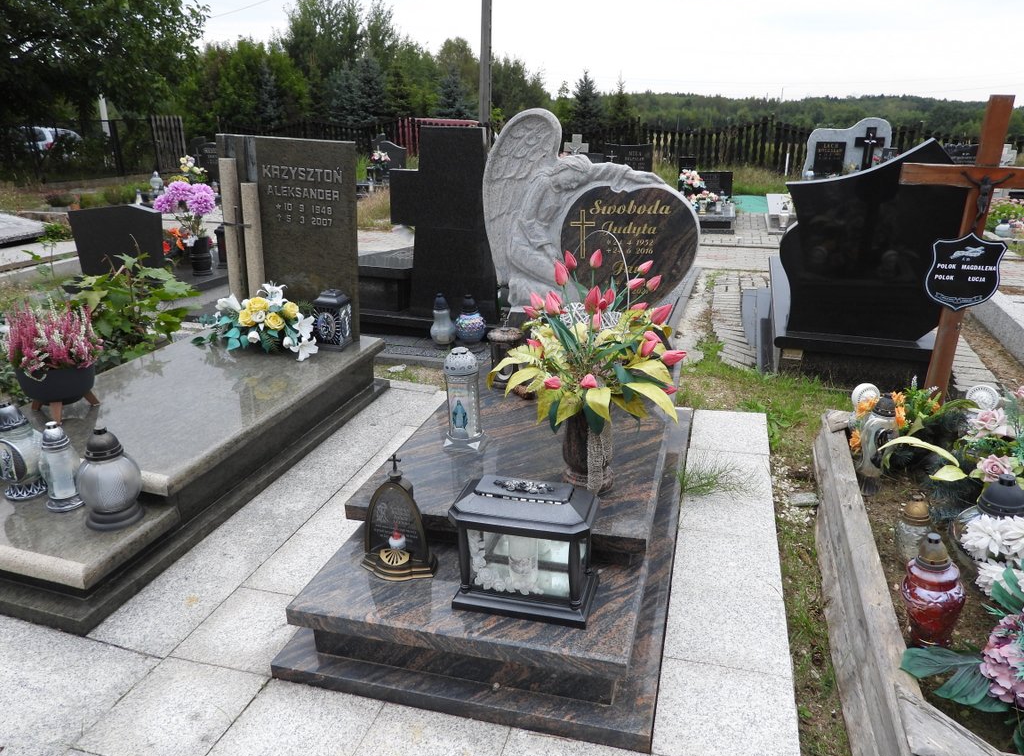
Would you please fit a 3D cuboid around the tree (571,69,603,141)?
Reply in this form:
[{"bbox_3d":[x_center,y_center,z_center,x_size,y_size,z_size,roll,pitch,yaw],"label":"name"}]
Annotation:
[{"bbox_3d":[2.836,-10.143,27.021,1.350,2.869,1.350,0,20,0],"label":"tree"}]

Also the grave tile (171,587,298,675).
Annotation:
[{"bbox_3d":[-0.692,0.692,1.925,0.305,0.039,0.305,4,21,16],"label":"grave tile"}]

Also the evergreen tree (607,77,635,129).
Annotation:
[{"bbox_3d":[4.394,-10.741,28.746,1.250,2.707,1.250,0,20,0],"label":"evergreen tree"}]

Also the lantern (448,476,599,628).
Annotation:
[{"bbox_3d":[0.041,0.391,1.690,0.318,0.288,0.205,6,21,15],"label":"lantern"}]

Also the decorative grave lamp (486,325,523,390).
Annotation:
[{"bbox_3d":[-0.029,-0.095,2.971,0.150,0.250,0.150,4,20,15],"label":"decorative grave lamp"}]

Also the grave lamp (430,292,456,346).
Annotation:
[{"bbox_3d":[-0.391,-0.327,4.032,0.149,0.313,0.149,0,20,0],"label":"grave lamp"}]

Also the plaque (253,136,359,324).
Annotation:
[{"bbox_3d":[-0.973,-0.643,3.429,0.503,0.943,0.078,10,22,13],"label":"plaque"}]

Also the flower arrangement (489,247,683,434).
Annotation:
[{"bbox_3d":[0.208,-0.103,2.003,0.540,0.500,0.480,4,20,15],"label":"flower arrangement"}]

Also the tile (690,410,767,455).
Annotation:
[{"bbox_3d":[0.926,0.241,3.006,0.305,0.039,0.406,4,21,16],"label":"tile"}]

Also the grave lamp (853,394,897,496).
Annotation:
[{"bbox_3d":[1.240,0.216,2.396,0.142,0.347,0.137,-3,20,-9],"label":"grave lamp"}]

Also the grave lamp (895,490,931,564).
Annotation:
[{"bbox_3d":[1.177,0.432,2.062,0.094,0.195,0.094,4,20,15],"label":"grave lamp"}]

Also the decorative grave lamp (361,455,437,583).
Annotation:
[{"bbox_3d":[-0.311,0.365,1.922,0.210,0.340,0.130,4,20,15],"label":"decorative grave lamp"}]

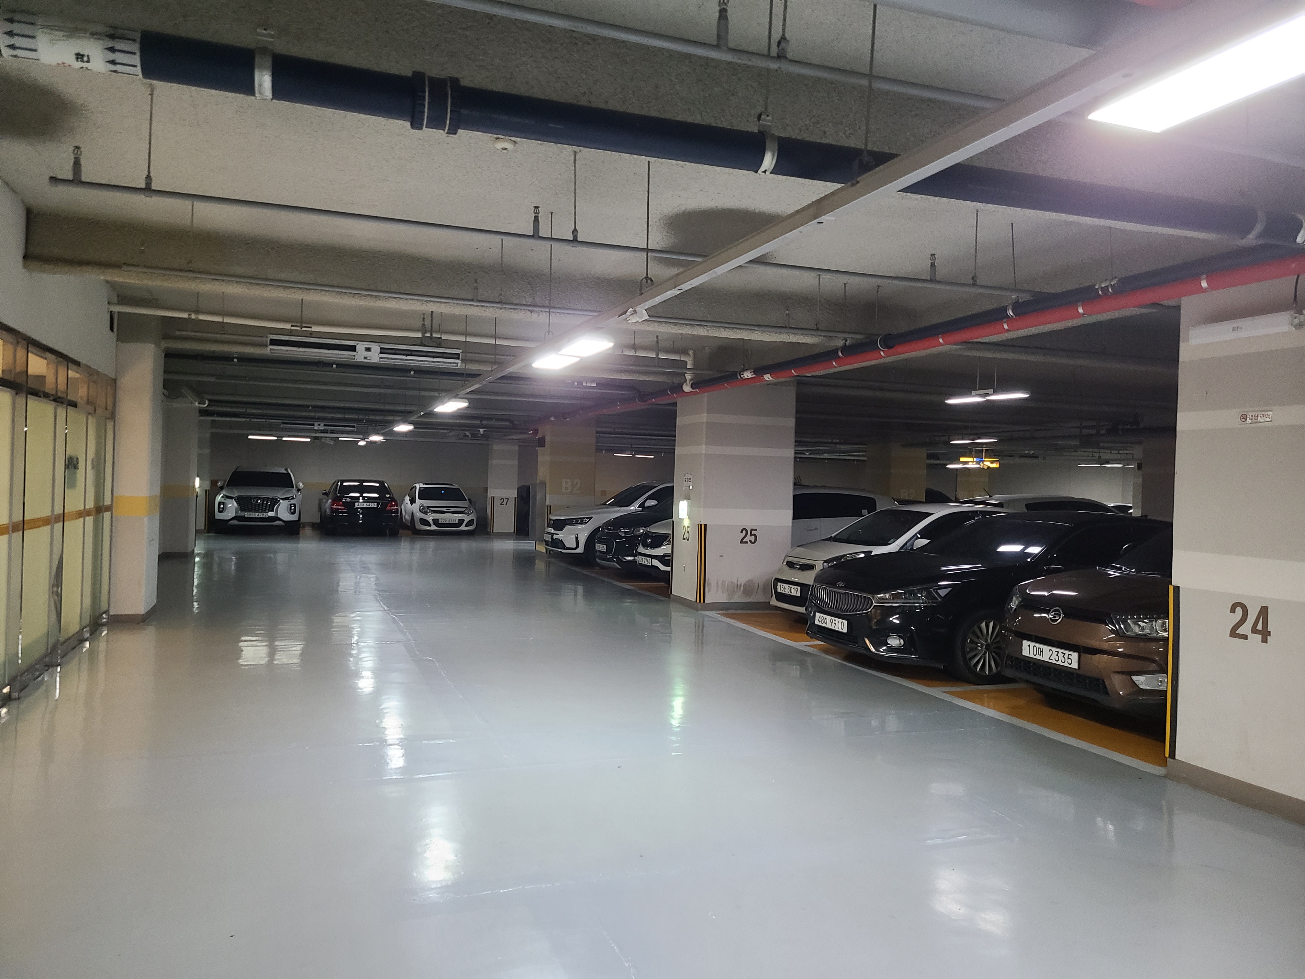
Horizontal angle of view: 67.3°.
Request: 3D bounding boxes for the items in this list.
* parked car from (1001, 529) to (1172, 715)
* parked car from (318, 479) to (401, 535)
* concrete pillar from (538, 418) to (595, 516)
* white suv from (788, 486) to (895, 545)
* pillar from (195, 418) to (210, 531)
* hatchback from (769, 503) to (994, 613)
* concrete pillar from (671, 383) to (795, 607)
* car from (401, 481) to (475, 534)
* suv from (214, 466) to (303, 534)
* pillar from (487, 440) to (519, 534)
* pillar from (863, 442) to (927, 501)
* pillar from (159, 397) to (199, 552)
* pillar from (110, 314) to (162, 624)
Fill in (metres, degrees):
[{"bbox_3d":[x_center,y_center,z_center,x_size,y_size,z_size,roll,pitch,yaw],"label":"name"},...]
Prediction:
[{"bbox_3d":[4.621,0.881,7.294,4.210,1.590,1.800,2,0,-20],"label":"parked car"},{"bbox_3d":[-8.398,0.450,27.915,1.850,1.460,4.900,2,0,-20],"label":"parked car"},{"bbox_3d":[-1.877,-0.119,21.188,0.980,3.100,1.150,2,0,-20],"label":"concrete pillar"},{"bbox_3d":[1.981,0.769,15.808,4.440,1.640,1.855,2,0,-20],"label":"white suv"},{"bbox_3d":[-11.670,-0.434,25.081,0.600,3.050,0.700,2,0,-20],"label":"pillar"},{"bbox_3d":[3.261,0.910,12.019,3.600,1.485,1.600,2,0,-20],"label":"hatchback"},{"bbox_3d":[1.052,0.069,13.037,1.250,2.920,1.050,2,0,-20],"label":"concrete pillar"},{"bbox_3d":[-6.064,0.490,27.750,1.720,1.455,4.100,2,0,-20],"label":"car"},{"bbox_3d":[-10.410,0.214,26.045,1.975,1.750,4.950,2,0,-20],"label":"suv"},{"bbox_3d":[-4.208,-0.082,27.473,0.710,2.720,0.740,2,0,-20],"label":"pillar"},{"bbox_3d":[5.763,0.220,23.264,1.000,2.800,1.050,2,0,-20],"label":"pillar"},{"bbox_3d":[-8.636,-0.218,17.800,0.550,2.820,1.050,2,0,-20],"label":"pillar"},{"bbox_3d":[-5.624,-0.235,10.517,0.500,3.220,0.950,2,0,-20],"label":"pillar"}]

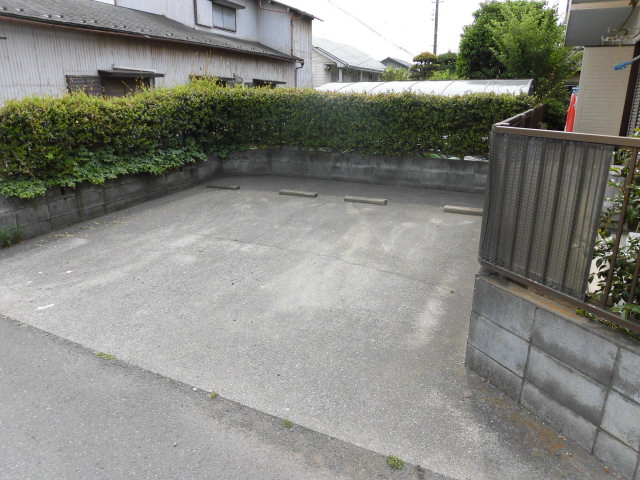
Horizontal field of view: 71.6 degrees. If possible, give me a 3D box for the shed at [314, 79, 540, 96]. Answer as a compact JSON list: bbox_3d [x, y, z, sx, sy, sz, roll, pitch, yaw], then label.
[{"bbox_3d":[2.421,-2.835,11.089,5.150,2.100,2.400,9,19,28],"label":"shed"}]

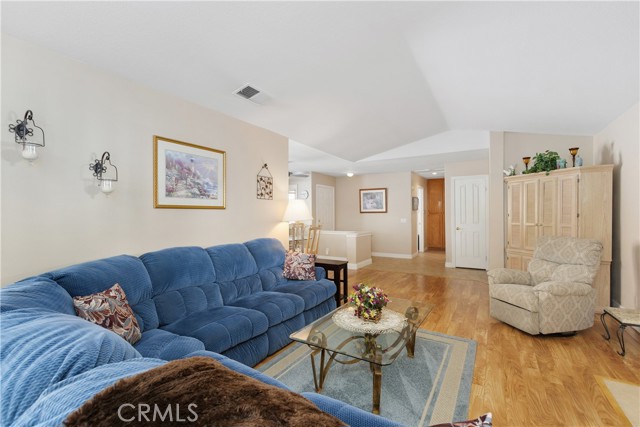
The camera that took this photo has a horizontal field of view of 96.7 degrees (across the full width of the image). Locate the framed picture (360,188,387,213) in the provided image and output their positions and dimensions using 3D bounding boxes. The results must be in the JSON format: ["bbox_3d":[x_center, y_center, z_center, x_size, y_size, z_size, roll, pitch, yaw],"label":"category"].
[{"bbox_3d":[1.615,-0.380,8.450,0.860,0.730,0.040,0,0,32],"label":"framed picture"}]

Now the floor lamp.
[{"bbox_3d":[-0.330,0.200,4.250,0.455,0.850,0.455,0,0,0],"label":"floor lamp"}]

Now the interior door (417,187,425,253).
[{"bbox_3d":[3.199,0.255,8.993,0.060,2.040,0.850,0,0,31],"label":"interior door"}]

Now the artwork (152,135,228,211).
[{"bbox_3d":[-1.296,-0.381,2.954,0.035,0.672,0.830,0,0,31],"label":"artwork"}]

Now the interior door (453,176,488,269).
[{"bbox_3d":[3.400,0.240,6.430,0.680,2.060,0.080,0,0,32],"label":"interior door"}]

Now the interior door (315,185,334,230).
[{"bbox_3d":[0.188,0.268,8.536,0.060,2.040,0.940,0,0,31],"label":"interior door"}]

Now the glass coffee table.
[{"bbox_3d":[0.410,1.042,2.250,0.660,0.446,1.240,0,0,32],"label":"glass coffee table"}]

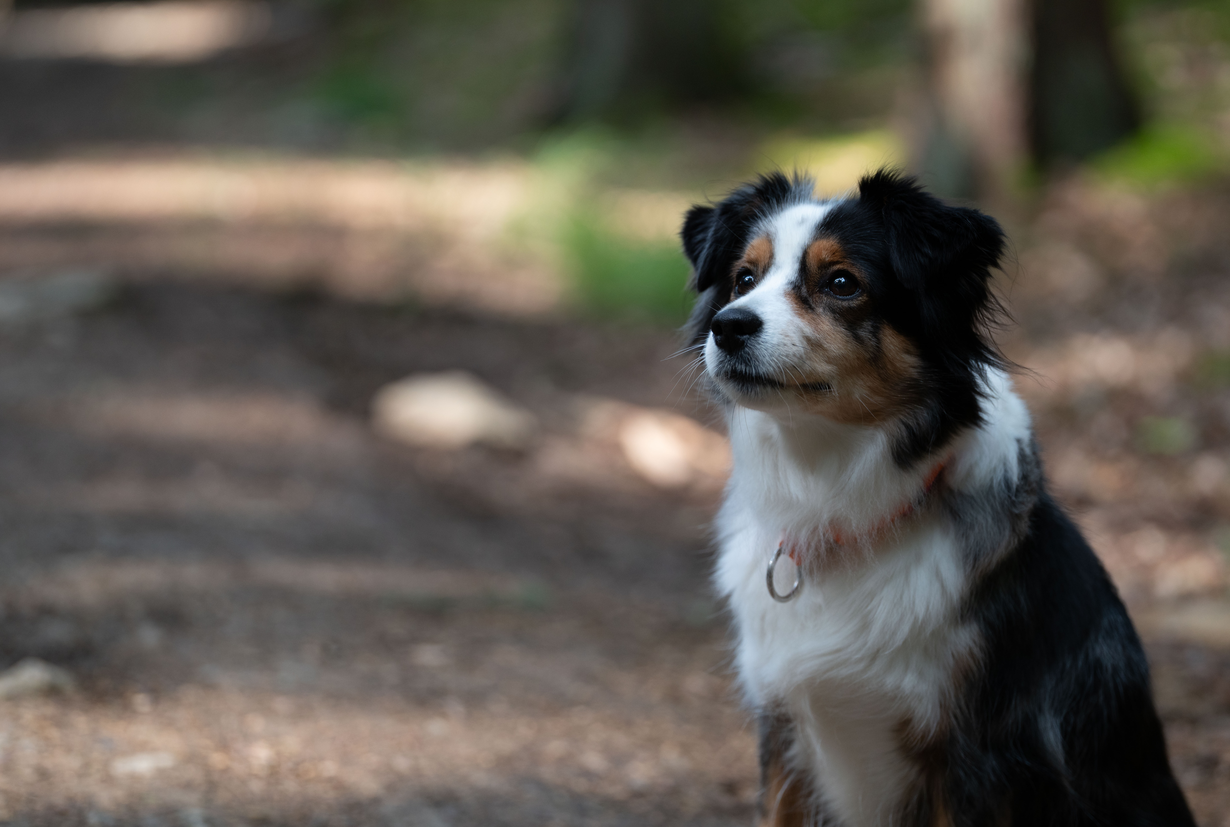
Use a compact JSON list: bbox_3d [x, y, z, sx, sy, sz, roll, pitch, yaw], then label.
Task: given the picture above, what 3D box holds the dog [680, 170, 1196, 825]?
[{"bbox_3d":[0.223,0.112,2.355,0.255,0.555,0.475,7,11,39],"label":"dog"}]

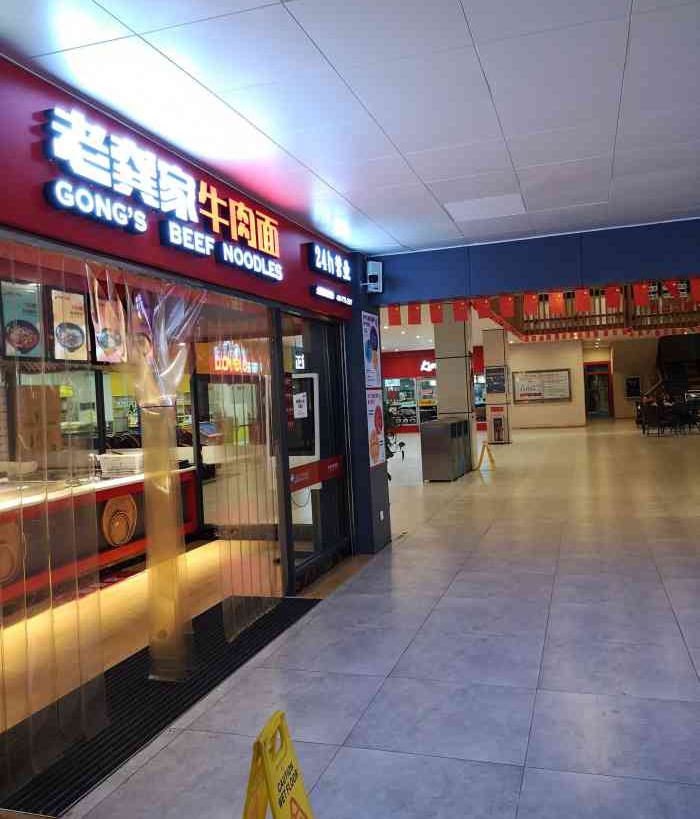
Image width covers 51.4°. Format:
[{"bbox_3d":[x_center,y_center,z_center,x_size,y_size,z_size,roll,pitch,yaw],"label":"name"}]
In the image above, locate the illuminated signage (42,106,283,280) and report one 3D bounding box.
[{"bbox_3d":[-0.906,-1.120,4.220,0.060,0.425,2.395,-2,1,18],"label":"illuminated signage"}]

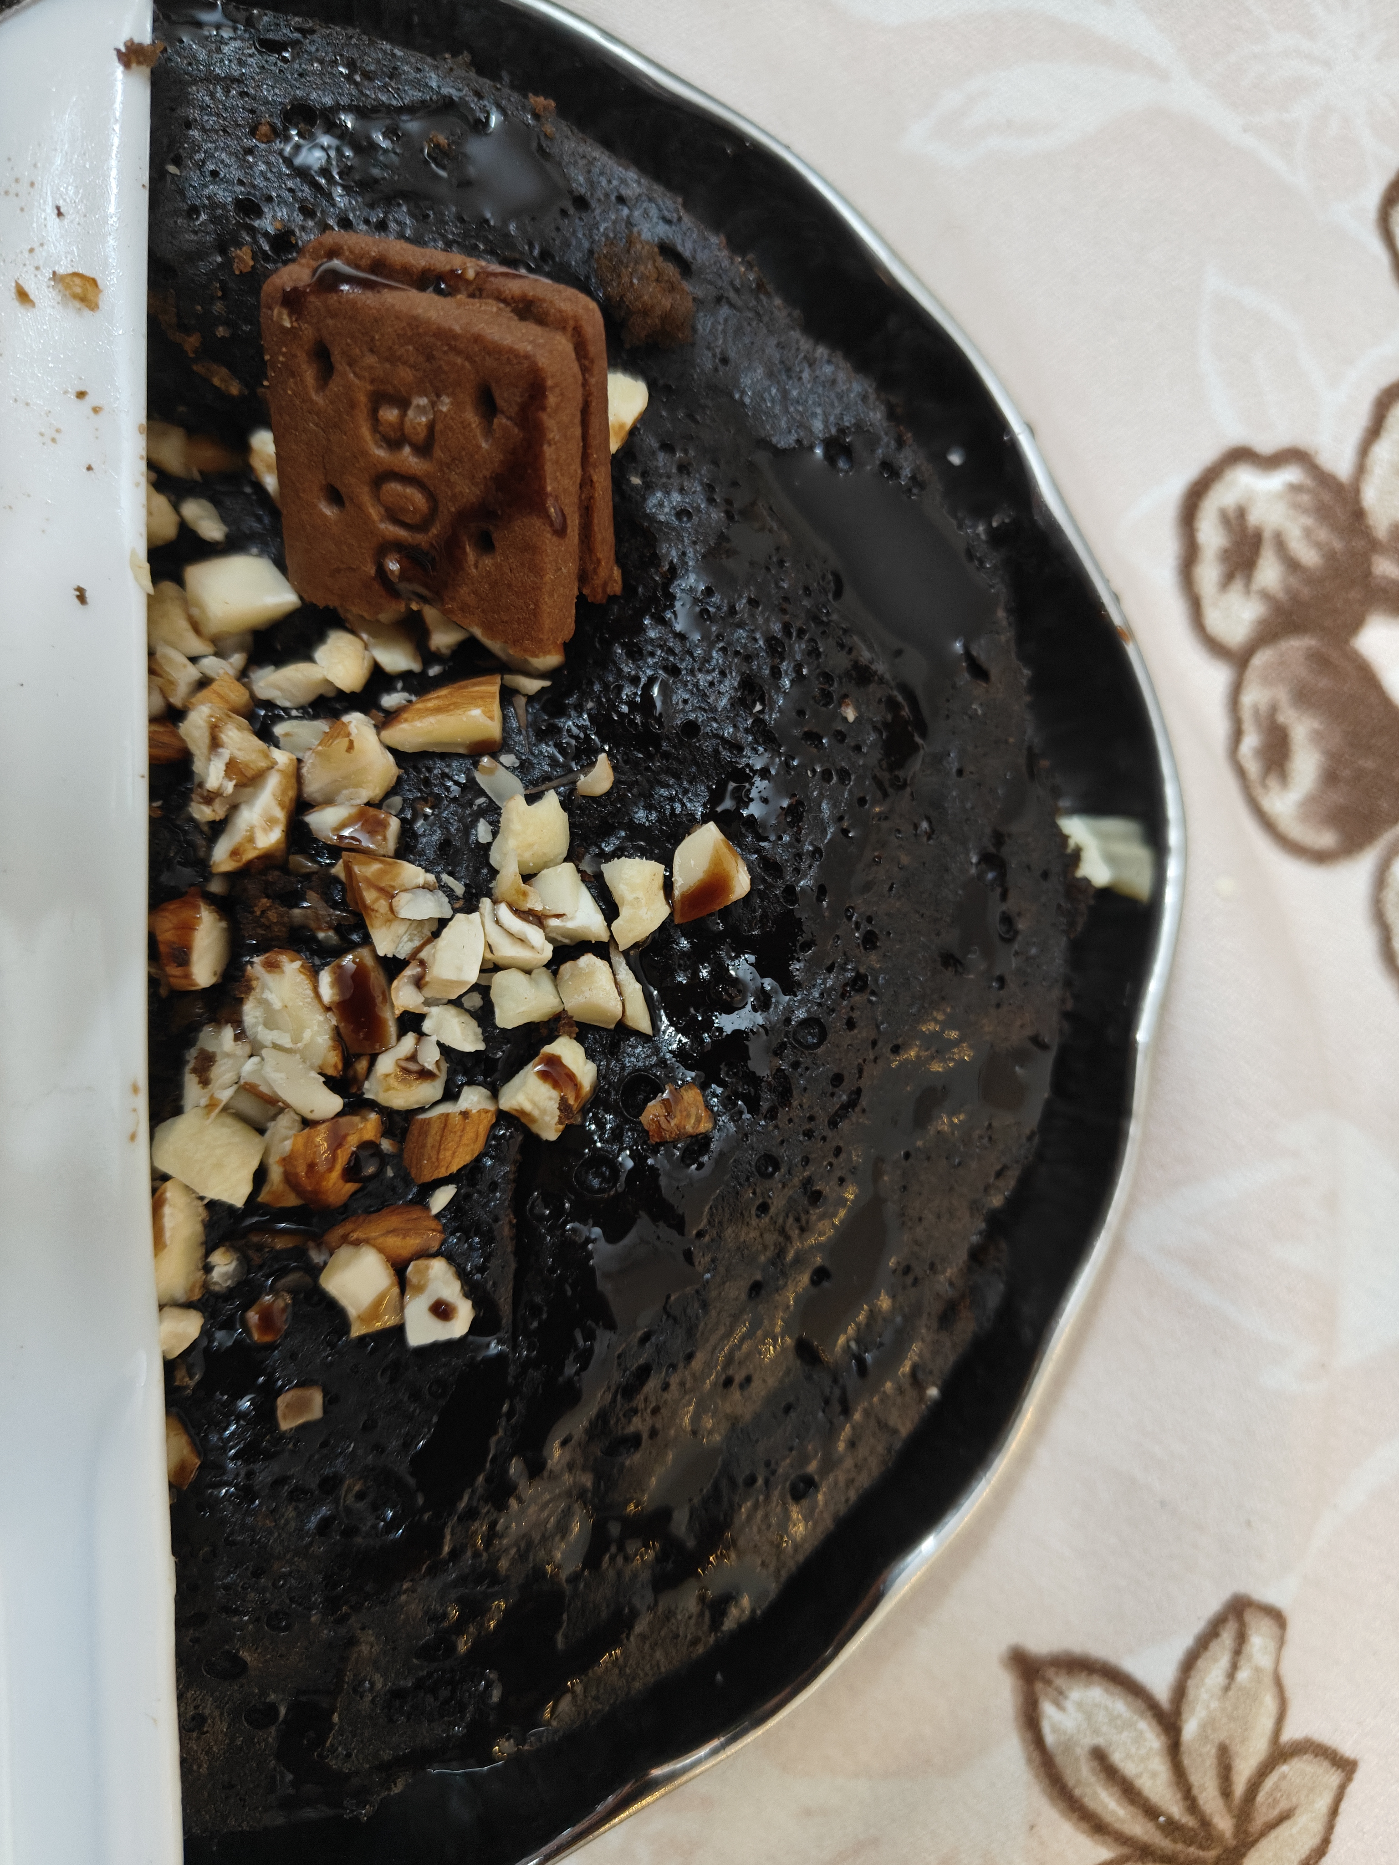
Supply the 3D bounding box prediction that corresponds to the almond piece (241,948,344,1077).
[{"bbox_3d":[-0.043,0.009,0.135,0.008,0.008,0.014,-23,86,-3],"label":"almond piece"}]

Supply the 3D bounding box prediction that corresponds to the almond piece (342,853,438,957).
[{"bbox_3d":[-0.033,-0.003,0.136,0.010,0.007,0.011,-2,86,-2],"label":"almond piece"}]

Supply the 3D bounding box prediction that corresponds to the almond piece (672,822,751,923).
[{"bbox_3d":[0.000,-0.006,0.138,0.009,0.007,0.008,-29,87,-4],"label":"almond piece"}]

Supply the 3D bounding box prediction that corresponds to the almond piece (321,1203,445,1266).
[{"bbox_3d":[-0.034,0.033,0.139,0.012,0.006,0.006,-2,84,-2],"label":"almond piece"}]

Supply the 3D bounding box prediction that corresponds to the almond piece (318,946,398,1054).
[{"bbox_3d":[-0.038,0.008,0.146,0.007,0.007,0.011,-20,85,-2],"label":"almond piece"}]

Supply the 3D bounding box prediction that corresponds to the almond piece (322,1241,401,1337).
[{"bbox_3d":[-0.038,0.040,0.144,0.007,0.006,0.008,-30,85,-3],"label":"almond piece"}]

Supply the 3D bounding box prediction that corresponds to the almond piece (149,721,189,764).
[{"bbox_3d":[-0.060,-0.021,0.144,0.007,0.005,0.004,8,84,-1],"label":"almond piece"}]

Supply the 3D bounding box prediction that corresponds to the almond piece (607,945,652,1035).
[{"bbox_3d":[-0.008,0.007,0.147,0.003,0.005,0.011,-24,85,-2],"label":"almond piece"}]

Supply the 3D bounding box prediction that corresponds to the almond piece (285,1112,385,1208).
[{"bbox_3d":[-0.037,0.024,0.134,0.011,0.009,0.008,-26,87,-4],"label":"almond piece"}]

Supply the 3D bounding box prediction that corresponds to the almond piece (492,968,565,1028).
[{"bbox_3d":[-0.019,0.007,0.143,0.008,0.006,0.006,-5,84,-2],"label":"almond piece"}]

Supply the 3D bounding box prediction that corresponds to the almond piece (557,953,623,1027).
[{"bbox_3d":[-0.013,0.007,0.147,0.007,0.006,0.007,20,85,2],"label":"almond piece"}]

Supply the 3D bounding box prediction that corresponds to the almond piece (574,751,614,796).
[{"bbox_3d":[-0.012,-0.018,0.146,0.003,0.003,0.005,38,84,2],"label":"almond piece"}]

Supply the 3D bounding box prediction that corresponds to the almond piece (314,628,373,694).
[{"bbox_3d":[-0.038,-0.029,0.139,0.006,0.006,0.005,34,85,1],"label":"almond piece"}]

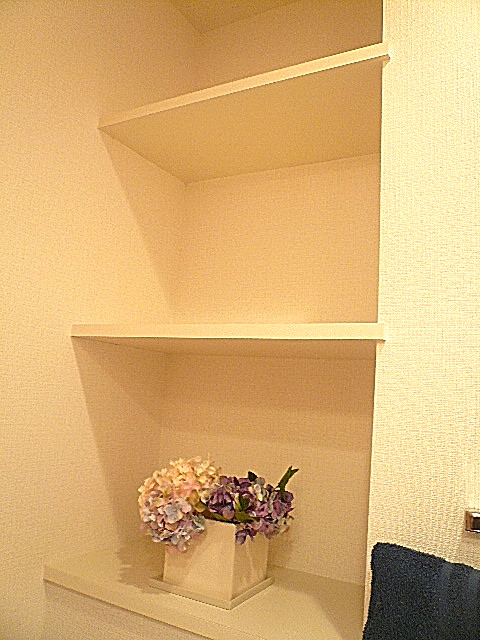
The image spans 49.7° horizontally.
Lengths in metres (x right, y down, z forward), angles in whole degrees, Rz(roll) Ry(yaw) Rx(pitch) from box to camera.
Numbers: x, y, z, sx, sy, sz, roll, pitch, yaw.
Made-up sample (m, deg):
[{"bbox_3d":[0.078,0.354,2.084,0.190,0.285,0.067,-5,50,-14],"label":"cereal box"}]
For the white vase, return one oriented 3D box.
[{"bbox_3d":[-0.043,0.420,0.958,0.164,0.130,0.165,0,-10,29],"label":"white vase"}]

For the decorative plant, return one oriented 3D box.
[{"bbox_3d":[-0.046,0.333,0.942,0.270,0.153,0.180,0,-10,29],"label":"decorative plant"}]

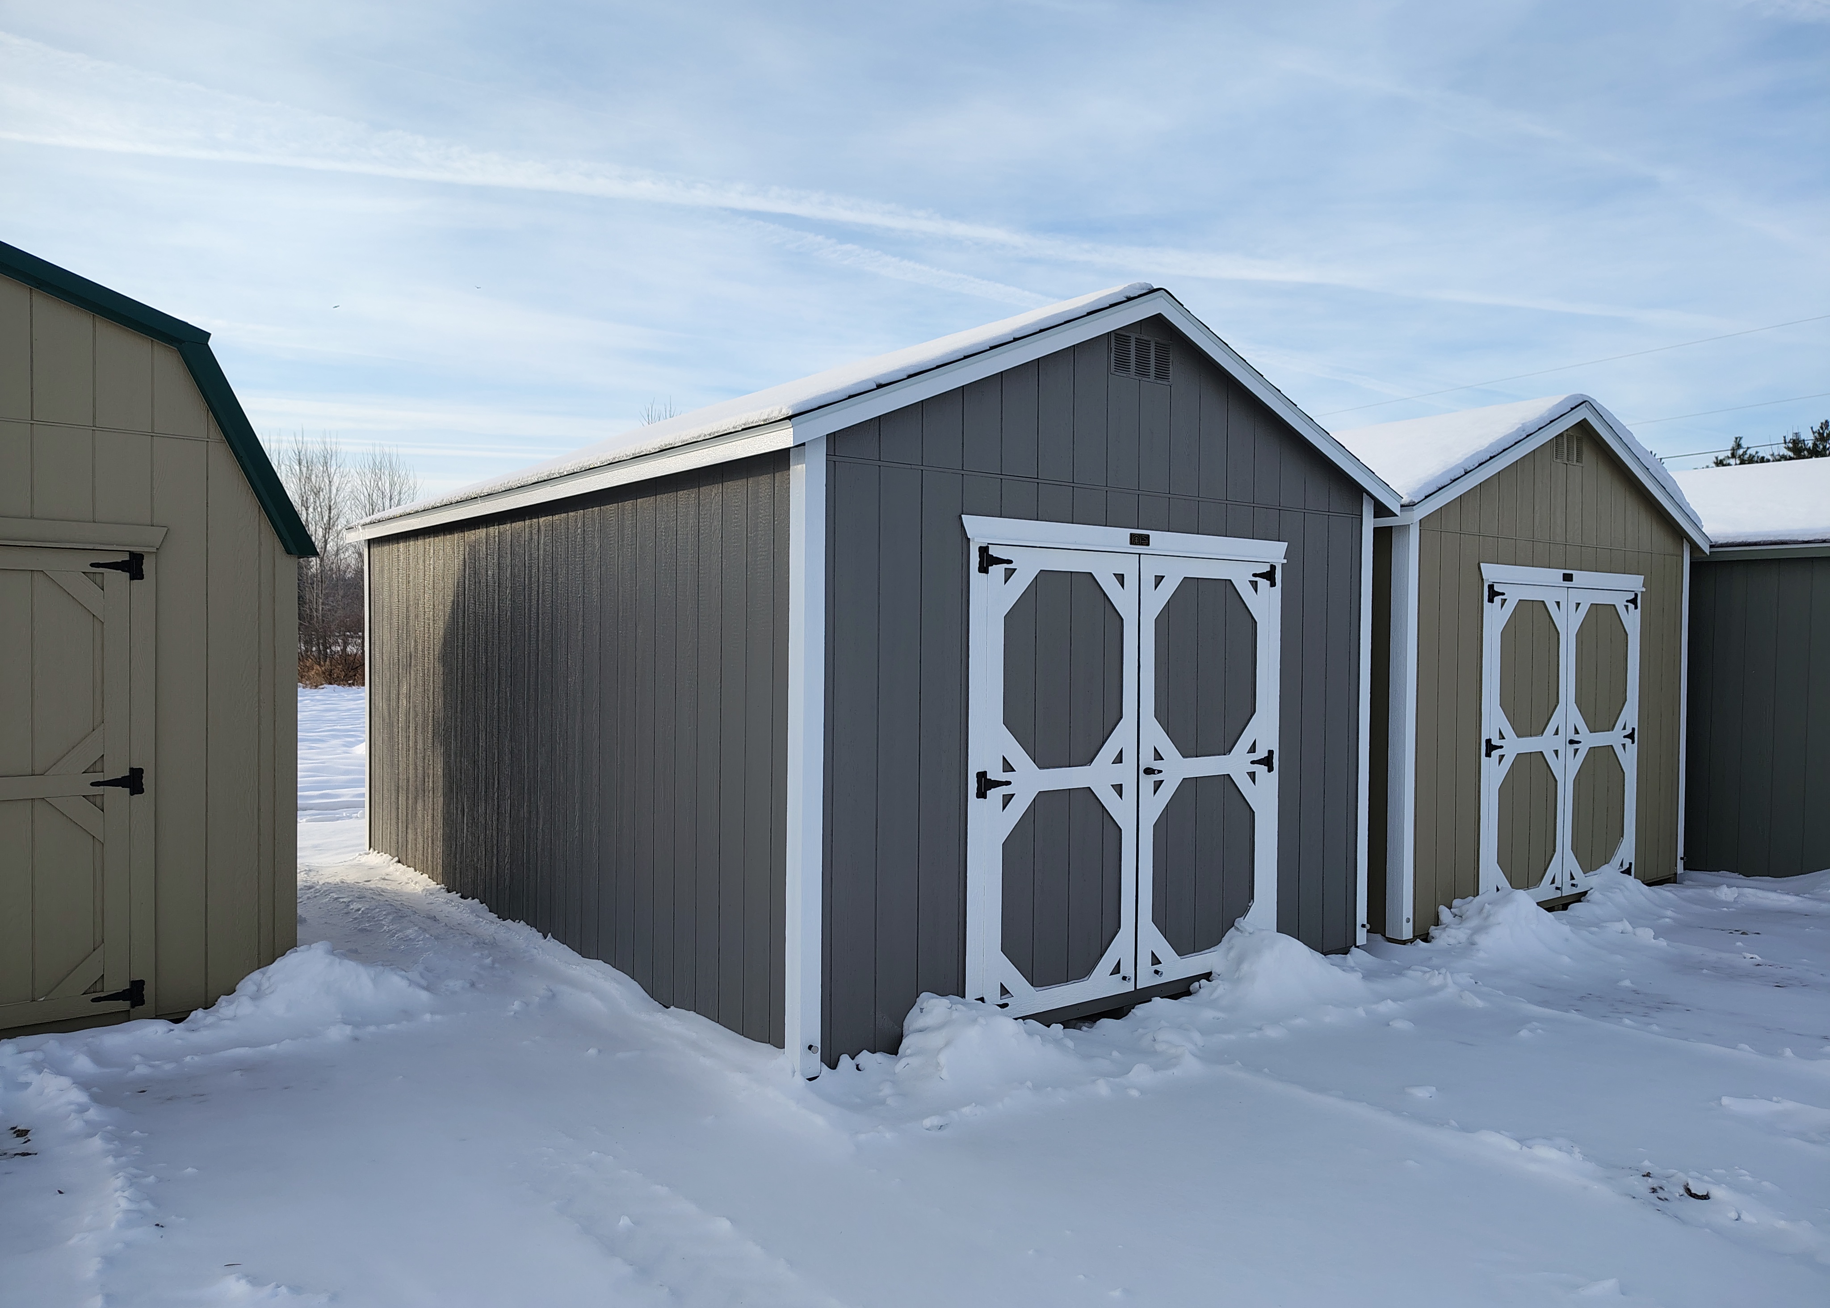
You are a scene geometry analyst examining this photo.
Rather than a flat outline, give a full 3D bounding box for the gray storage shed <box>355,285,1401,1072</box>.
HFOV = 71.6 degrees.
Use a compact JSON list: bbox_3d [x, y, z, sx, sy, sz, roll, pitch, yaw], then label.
[{"bbox_3d":[-0.777,-0.089,7.979,3.788,3.190,6.058,0,1,-38],"label":"gray storage shed"}]

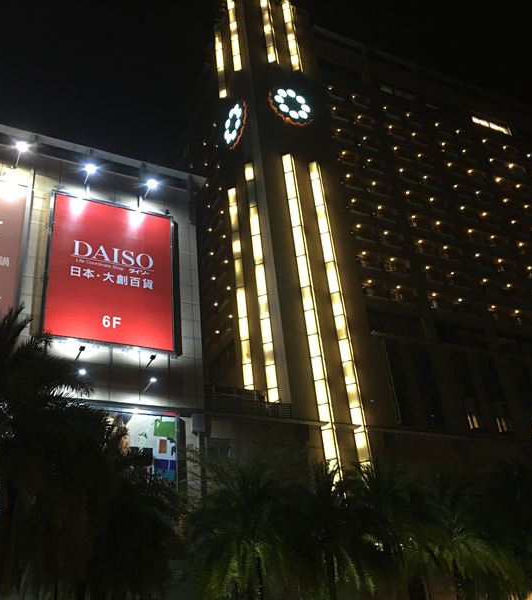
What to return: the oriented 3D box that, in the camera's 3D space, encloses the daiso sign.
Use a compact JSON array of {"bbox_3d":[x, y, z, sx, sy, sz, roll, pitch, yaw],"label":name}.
[{"bbox_3d":[-11.858,-2.159,51.674,9.768,12.882,0.473,10,-34,-25],"label":"daiso sign"}]

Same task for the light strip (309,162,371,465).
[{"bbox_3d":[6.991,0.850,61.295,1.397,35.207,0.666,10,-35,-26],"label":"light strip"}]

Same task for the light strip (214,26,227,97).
[{"bbox_3d":[-5.827,-29.995,83.541,0.645,13.760,1.204,10,-34,-25],"label":"light strip"}]

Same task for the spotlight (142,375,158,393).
[{"bbox_3d":[-8.252,6.051,47.290,0.473,0.516,2.150,10,-34,-25],"label":"spotlight"}]

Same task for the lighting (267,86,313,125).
[{"bbox_3d":[3.012,-21.662,74.139,5.074,5.074,0.500,10,-35,-26],"label":"lighting"}]

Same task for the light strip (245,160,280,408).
[{"bbox_3d":[-0.595,-2.068,62.375,0.645,27.305,1.204,10,-34,-25],"label":"light strip"}]

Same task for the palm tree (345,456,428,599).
[{"bbox_3d":[5.602,10.885,25.836,4.100,10.092,4.100,10,-35,-26],"label":"palm tree"}]

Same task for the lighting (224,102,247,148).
[{"bbox_3d":[-3.714,-19.921,75.883,0.500,5.074,5.074,10,-35,-26],"label":"lighting"}]

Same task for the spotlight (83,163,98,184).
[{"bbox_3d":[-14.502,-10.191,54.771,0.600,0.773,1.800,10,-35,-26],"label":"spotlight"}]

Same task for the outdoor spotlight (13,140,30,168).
[{"bbox_3d":[-18.975,-10.946,51.904,0.602,0.602,2.236,10,-34,-25],"label":"outdoor spotlight"}]

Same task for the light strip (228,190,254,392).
[{"bbox_3d":[-2.564,-0.952,65.929,0.645,25.241,1.204,10,-34,-25],"label":"light strip"}]

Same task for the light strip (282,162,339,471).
[{"bbox_3d":[3.972,-0.217,60.103,1.161,33.626,0.688,10,-34,-25],"label":"light strip"}]

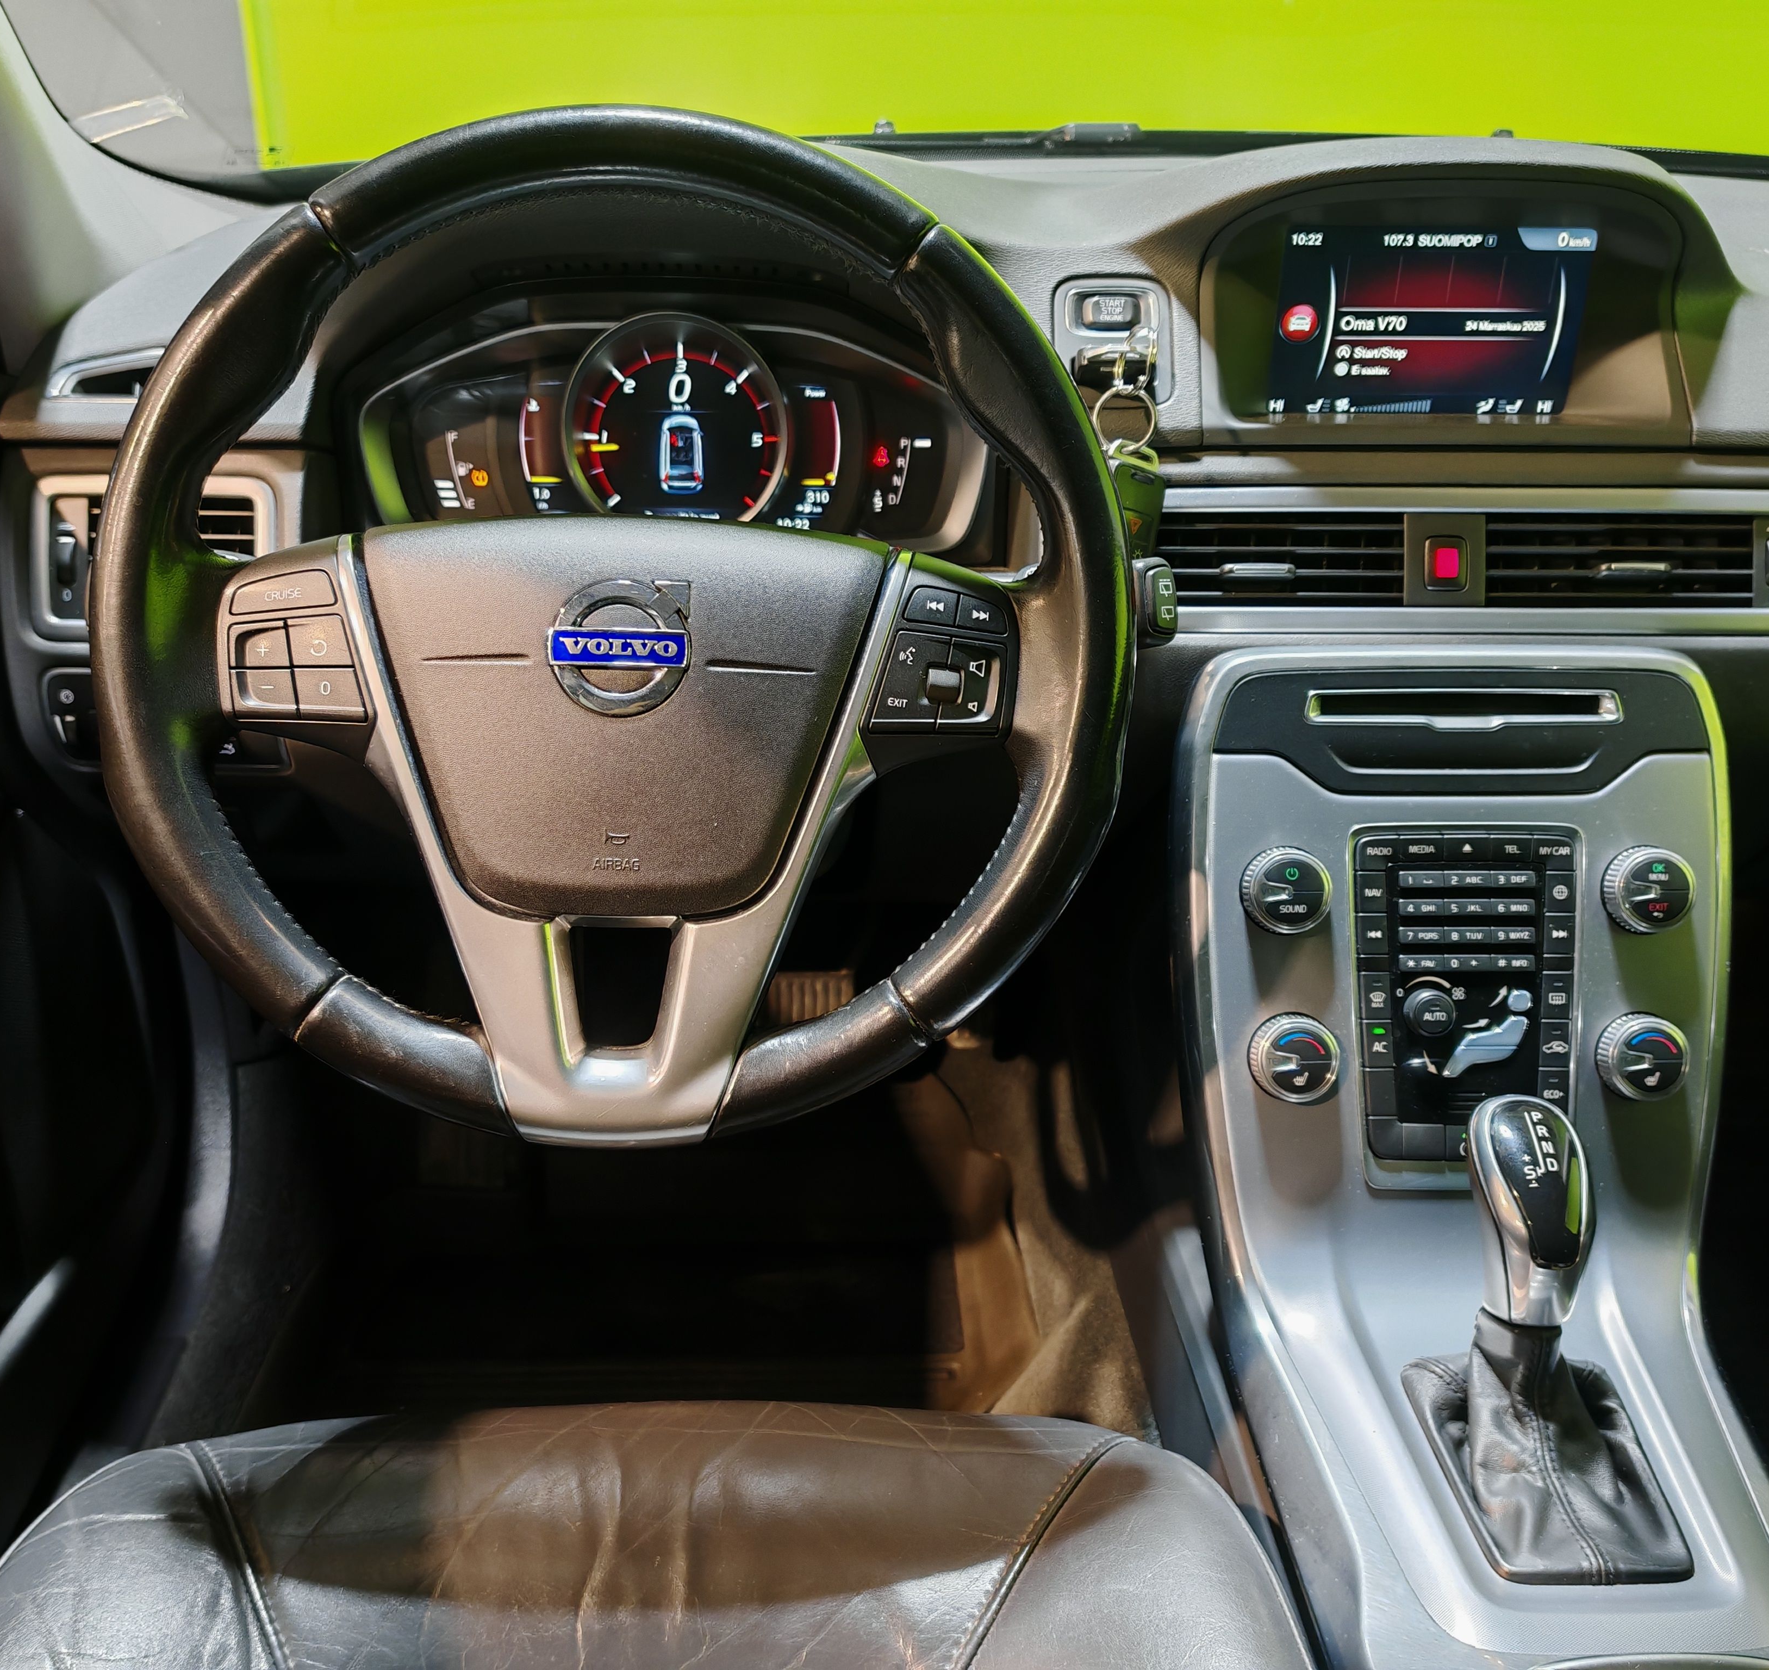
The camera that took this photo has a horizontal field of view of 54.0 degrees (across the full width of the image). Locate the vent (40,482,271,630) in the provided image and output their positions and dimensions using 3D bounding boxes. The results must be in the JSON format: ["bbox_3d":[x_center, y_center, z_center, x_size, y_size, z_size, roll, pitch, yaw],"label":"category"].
[{"bbox_3d":[-0.347,-0.134,0.841,0.110,0.070,0.025,0,4,0],"label":"vent"}]

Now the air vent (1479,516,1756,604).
[{"bbox_3d":[0.354,-0.133,0.848,0.131,0.044,0.025,0,4,0],"label":"air vent"}]

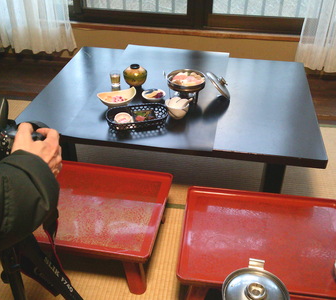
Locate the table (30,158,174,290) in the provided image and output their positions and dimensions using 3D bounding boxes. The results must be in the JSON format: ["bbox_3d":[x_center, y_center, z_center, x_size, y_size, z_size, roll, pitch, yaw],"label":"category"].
[{"bbox_3d":[-0.289,0.275,1.493,0.553,0.220,0.412,6,37,8],"label":"table"}]

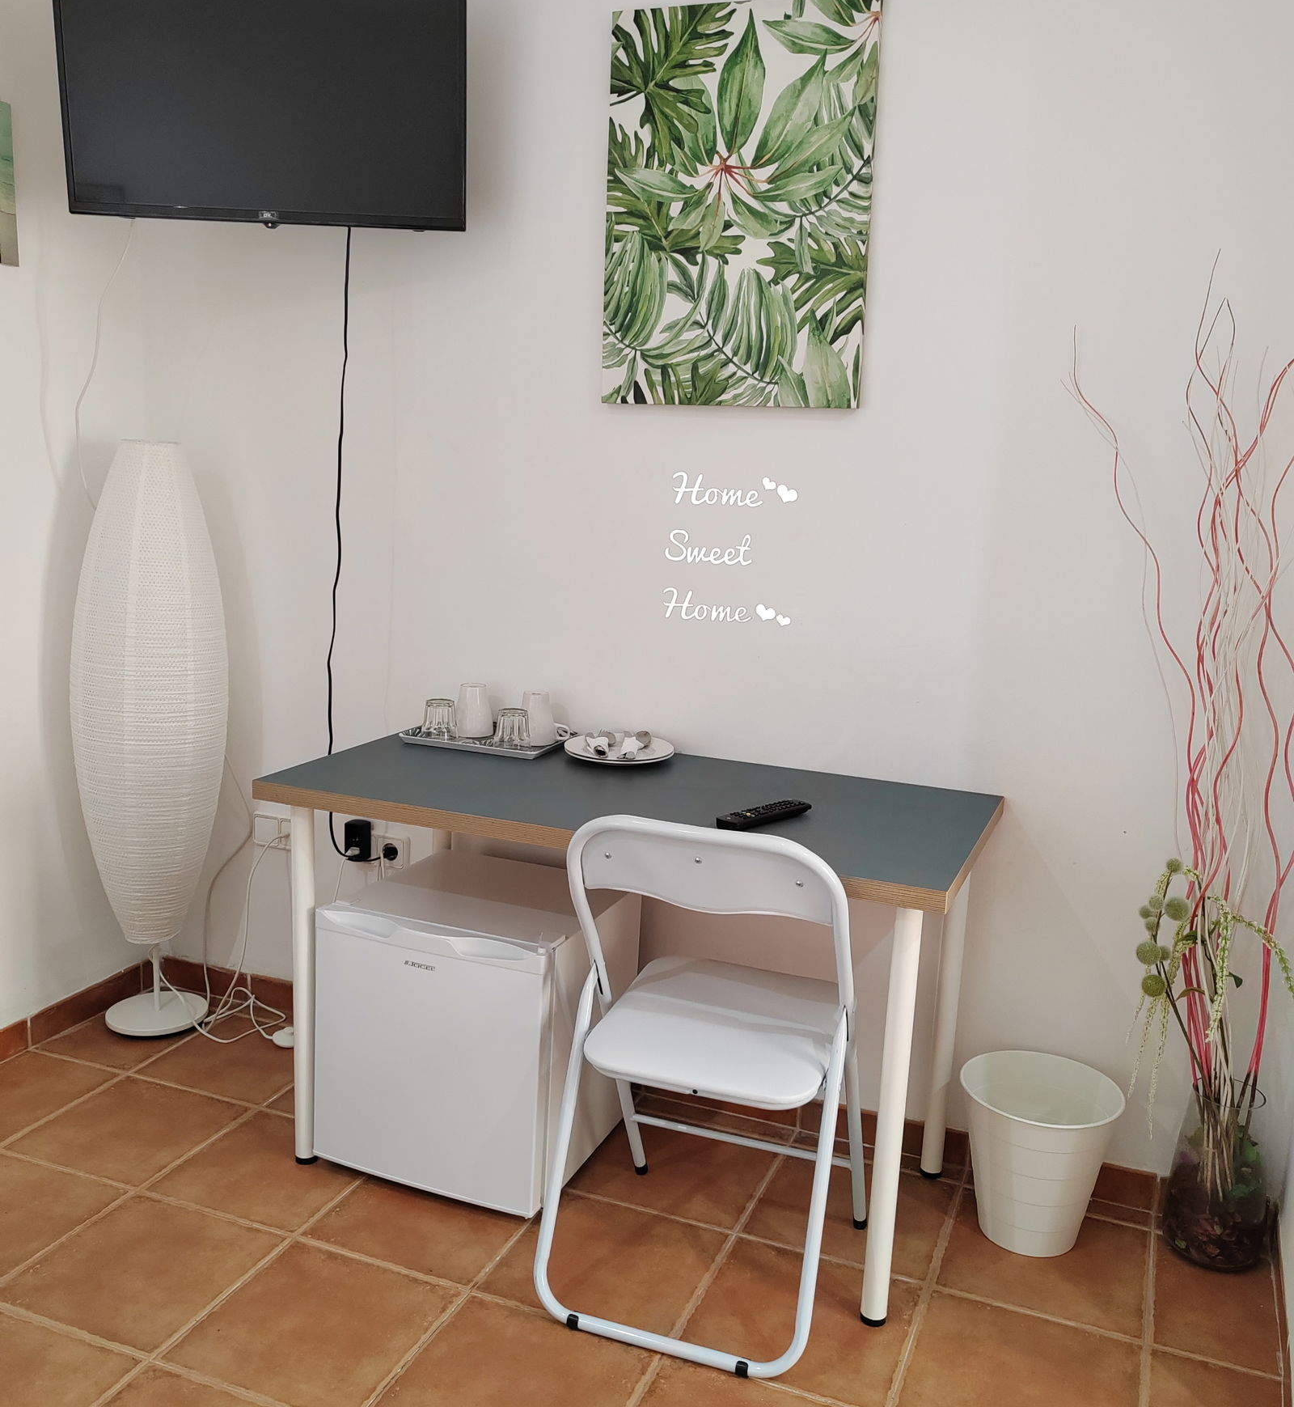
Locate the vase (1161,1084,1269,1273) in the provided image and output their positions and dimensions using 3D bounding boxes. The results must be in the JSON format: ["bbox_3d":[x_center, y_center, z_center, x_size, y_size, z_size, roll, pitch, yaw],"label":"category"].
[{"bbox_3d":[0.992,0.814,2.332,0.158,0.300,0.158,7,12,21],"label":"vase"}]

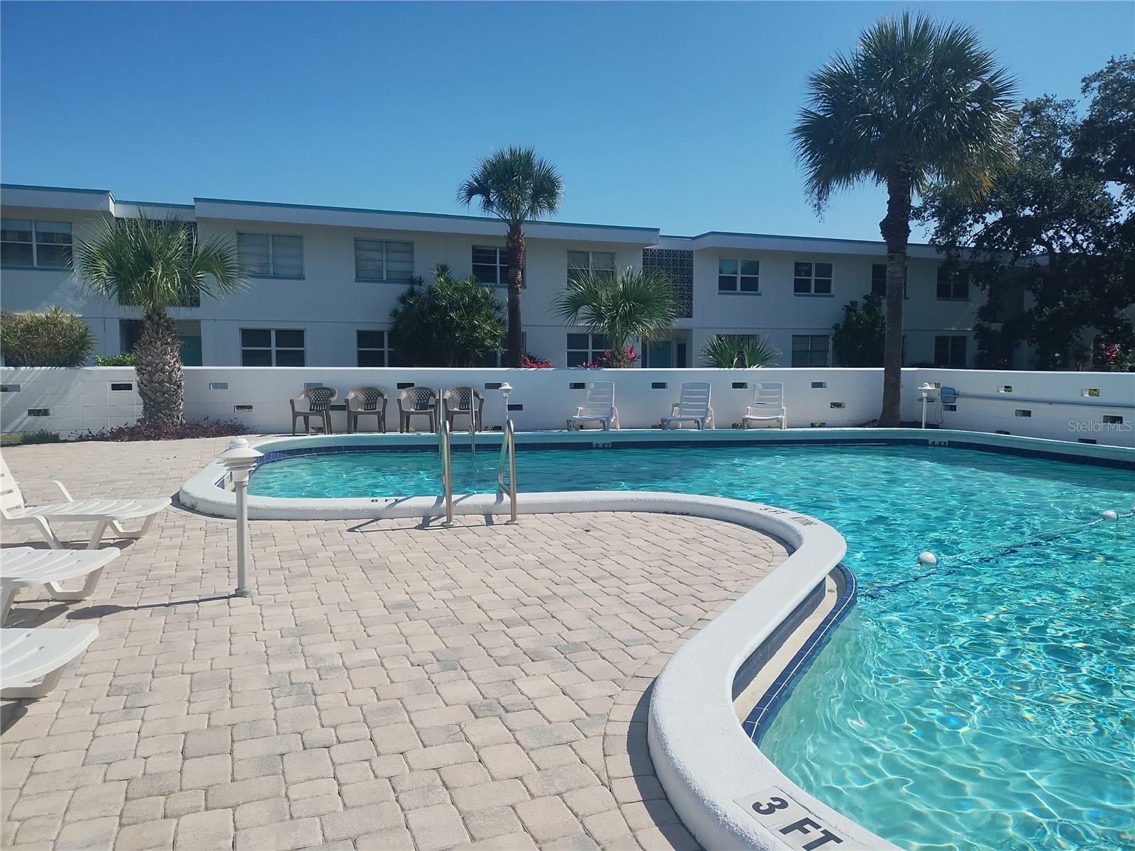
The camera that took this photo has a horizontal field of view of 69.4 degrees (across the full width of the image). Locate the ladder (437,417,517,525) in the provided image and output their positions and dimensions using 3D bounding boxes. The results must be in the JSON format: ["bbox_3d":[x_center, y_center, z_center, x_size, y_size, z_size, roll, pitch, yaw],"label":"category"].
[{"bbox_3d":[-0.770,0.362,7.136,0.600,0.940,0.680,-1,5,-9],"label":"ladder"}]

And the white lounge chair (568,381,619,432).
[{"bbox_3d":[0.475,-0.306,14.476,0.700,0.930,1.550,1,5,10],"label":"white lounge chair"}]

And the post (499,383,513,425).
[{"bbox_3d":[-1.090,-0.282,14.474,0.250,0.890,0.250,0,5,0],"label":"post"}]

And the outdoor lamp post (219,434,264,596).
[{"bbox_3d":[-1.831,0.513,4.583,0.245,0.885,0.245,0,5,0],"label":"outdoor lamp post"}]

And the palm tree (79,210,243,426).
[{"bbox_3d":[-6.717,-1.604,13.513,2.600,3.680,2.500,-2,5,-26],"label":"palm tree"}]

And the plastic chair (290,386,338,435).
[{"bbox_3d":[-4.360,-0.236,14.277,0.680,0.830,0.620,0,5,5],"label":"plastic chair"}]

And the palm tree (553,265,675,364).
[{"bbox_3d":[0.907,-1.525,15.828,2.350,3.130,2.300,0,5,0],"label":"palm tree"}]

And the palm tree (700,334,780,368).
[{"bbox_3d":[3.393,-0.889,16.082,1.600,1.820,1.500,0,5,0],"label":"palm tree"}]

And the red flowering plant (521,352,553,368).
[{"bbox_3d":[-0.689,-0.766,16.996,0.850,1.420,0.800,0,5,0],"label":"red flowering plant"}]

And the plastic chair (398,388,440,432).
[{"bbox_3d":[-2.570,-0.238,14.307,0.680,0.830,0.620,0,5,-3],"label":"plastic chair"}]

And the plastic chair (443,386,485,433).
[{"bbox_3d":[-1.810,-0.244,14.376,0.680,0.830,0.620,0,5,-4],"label":"plastic chair"}]

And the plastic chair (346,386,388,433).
[{"bbox_3d":[-3.500,-0.252,14.430,0.680,0.830,0.630,-1,5,-9],"label":"plastic chair"}]

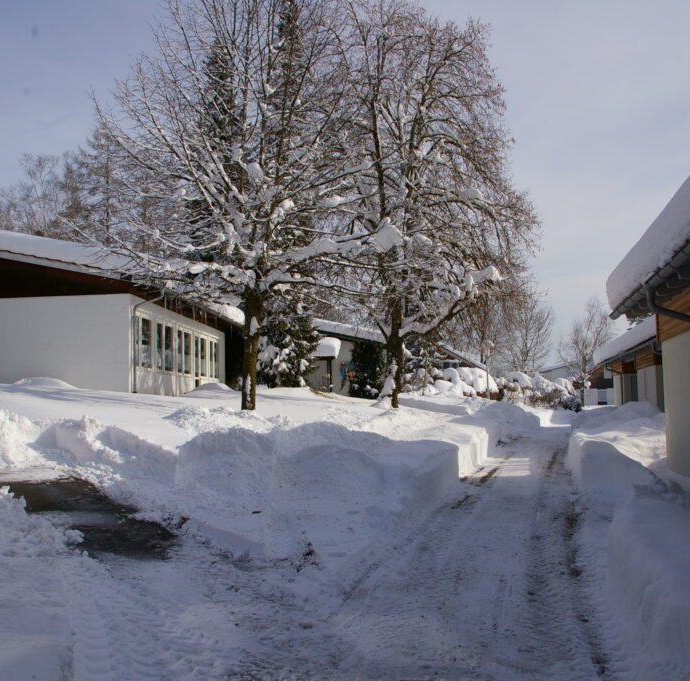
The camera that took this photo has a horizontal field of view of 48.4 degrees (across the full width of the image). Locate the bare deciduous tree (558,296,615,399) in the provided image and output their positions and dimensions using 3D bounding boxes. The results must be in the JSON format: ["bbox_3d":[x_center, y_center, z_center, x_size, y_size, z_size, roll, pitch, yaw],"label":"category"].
[{"bbox_3d":[13.560,0.588,43.000,3.300,6.200,3.300,-1,-5,0],"label":"bare deciduous tree"}]

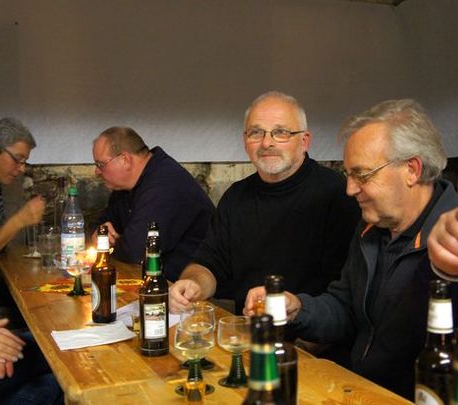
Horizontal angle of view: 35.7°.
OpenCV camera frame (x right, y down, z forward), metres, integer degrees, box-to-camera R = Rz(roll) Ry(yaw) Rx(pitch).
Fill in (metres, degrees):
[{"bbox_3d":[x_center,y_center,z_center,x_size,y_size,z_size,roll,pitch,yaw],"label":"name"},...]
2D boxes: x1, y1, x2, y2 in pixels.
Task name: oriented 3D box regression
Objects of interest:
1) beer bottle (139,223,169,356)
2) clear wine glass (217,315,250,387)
[{"bbox_3d":[-0.167,0.204,1.610,0.068,0.262,0.068,0,2,0],"label":"beer bottle"},{"bbox_3d":[0.018,0.284,1.373,0.076,0.121,0.076,0,2,0],"label":"clear wine glass"}]

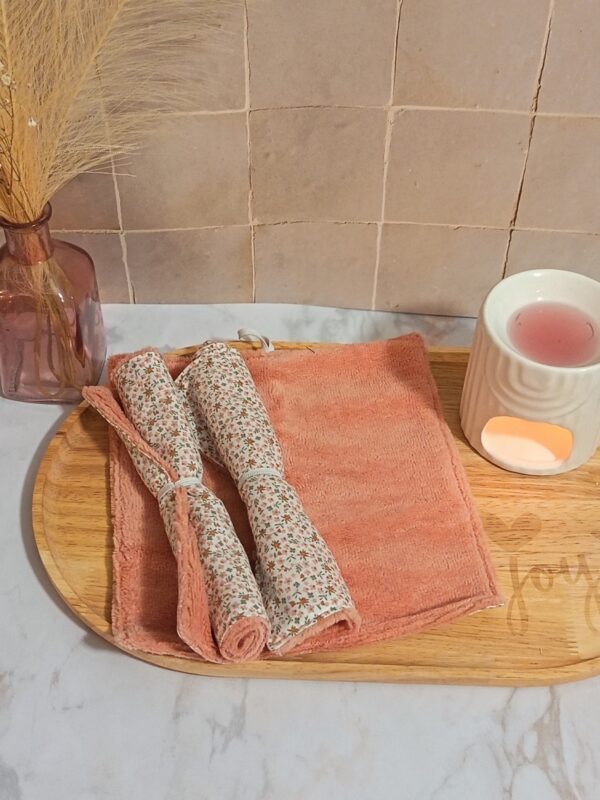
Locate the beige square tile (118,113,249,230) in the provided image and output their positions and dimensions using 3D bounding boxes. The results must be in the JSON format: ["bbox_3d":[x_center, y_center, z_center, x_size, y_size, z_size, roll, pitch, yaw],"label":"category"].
[{"bbox_3d":[-0.088,-0.173,0.836,0.101,0.101,0.009,0,47,-1],"label":"beige square tile"}]

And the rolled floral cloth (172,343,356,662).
[{"bbox_3d":[-0.027,0.052,0.761,0.059,0.037,0.251,-12,48,-11],"label":"rolled floral cloth"}]

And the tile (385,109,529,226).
[{"bbox_3d":[0.117,-0.175,0.838,0.101,0.102,0.009,0,47,-1],"label":"tile"}]

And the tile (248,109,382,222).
[{"bbox_3d":[0.014,-0.177,0.835,0.099,0.101,0.009,0,47,-1],"label":"tile"}]

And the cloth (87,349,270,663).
[{"bbox_3d":[-0.088,0.063,0.751,0.061,0.037,0.249,-14,49,-14],"label":"cloth"}]

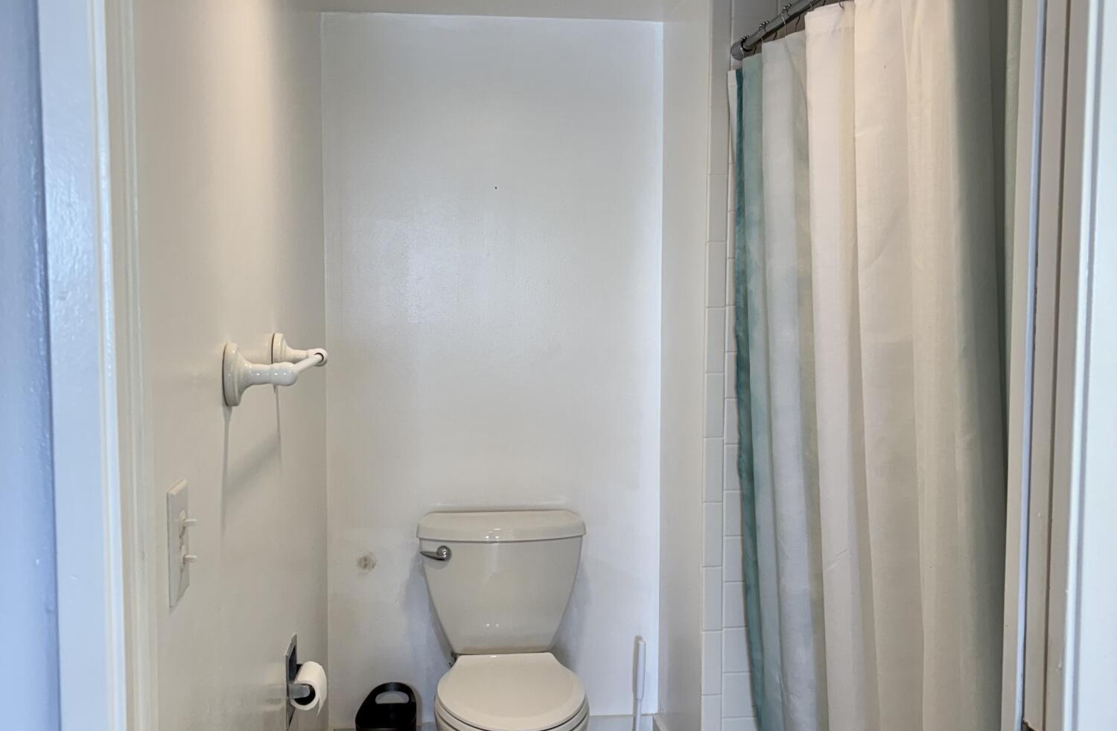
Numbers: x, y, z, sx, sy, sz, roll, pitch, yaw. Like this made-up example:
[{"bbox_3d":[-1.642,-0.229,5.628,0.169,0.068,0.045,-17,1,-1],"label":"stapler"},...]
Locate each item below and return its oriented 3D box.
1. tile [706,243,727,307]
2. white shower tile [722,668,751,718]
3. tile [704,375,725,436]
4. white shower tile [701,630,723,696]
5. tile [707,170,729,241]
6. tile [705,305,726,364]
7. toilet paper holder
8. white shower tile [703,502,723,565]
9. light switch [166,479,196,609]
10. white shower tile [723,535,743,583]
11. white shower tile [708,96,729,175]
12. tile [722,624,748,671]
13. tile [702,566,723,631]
[{"bbox_3d":[0.368,-0.211,2.604,0.050,0.152,0.010,0,4,-7],"label":"tile"},{"bbox_3d":[0.446,0.788,2.684,0.108,0.108,0.010,0,4,-7],"label":"white shower tile"},{"bbox_3d":[0.366,0.094,2.623,0.052,0.152,0.010,0,4,-7],"label":"tile"},{"bbox_3d":[0.365,0.708,2.668,0.052,0.152,0.010,0,4,-7],"label":"white shower tile"},{"bbox_3d":[0.369,-0.364,2.593,0.050,0.152,0.010,0,4,-7],"label":"tile"},{"bbox_3d":[0.366,-0.062,2.611,0.052,0.150,0.010,0,4,-7],"label":"tile"},{"bbox_3d":[-0.497,0.622,2.194,0.064,0.150,0.145,0,4,-7],"label":"toilet paper holder"},{"bbox_3d":[0.366,0.399,2.646,0.052,0.152,0.010,0,4,-7],"label":"white shower tile"},{"bbox_3d":[-0.400,0.189,1.198,0.019,0.117,0.072,0,4,-7],"label":"light switch"},{"bbox_3d":[0.447,0.459,2.660,0.108,0.108,0.010,0,4,-7],"label":"white shower tile"},{"bbox_3d":[0.366,-0.526,2.577,0.052,0.167,0.010,0,4,-7],"label":"white shower tile"},{"bbox_3d":[0.447,0.679,2.676,0.108,0.108,0.010,0,4,-7],"label":"tile"},{"bbox_3d":[0.366,0.553,2.657,0.052,0.152,0.010,0,4,-7],"label":"tile"}]

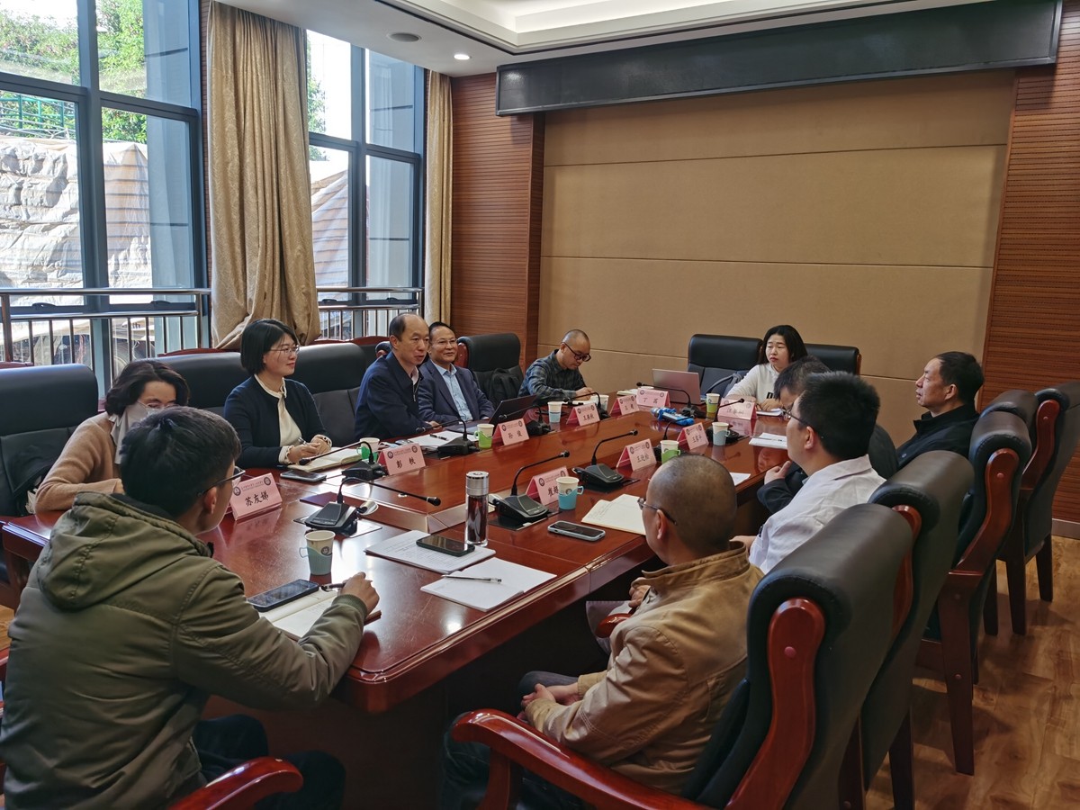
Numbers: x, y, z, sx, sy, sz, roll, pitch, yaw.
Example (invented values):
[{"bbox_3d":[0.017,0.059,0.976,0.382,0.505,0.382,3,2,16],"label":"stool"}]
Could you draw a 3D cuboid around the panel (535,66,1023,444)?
[{"bbox_3d":[1.473,-0.958,6.535,3.600,2.850,0.080,8,11,34],"label":"panel"}]

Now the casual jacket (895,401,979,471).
[{"bbox_3d":[1.619,0.249,3.568,0.480,0.620,0.540,8,11,34],"label":"casual jacket"}]

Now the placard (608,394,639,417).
[{"bbox_3d":[0.481,0.004,4.727,0.080,0.096,0.195,8,11,34],"label":"placard"}]

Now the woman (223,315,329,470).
[{"bbox_3d":[-1.076,0.290,3.675,0.640,1.280,0.480,7,11,31],"label":"woman"}]

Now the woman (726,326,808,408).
[{"bbox_3d":[1.469,0.131,5.277,0.480,1.250,0.650,10,12,41],"label":"woman"}]

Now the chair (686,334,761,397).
[{"bbox_3d":[1.167,0.091,5.964,0.640,1.110,0.750,8,11,34],"label":"chair"}]

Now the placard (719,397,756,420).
[{"bbox_3d":[1.131,0.021,4.798,0.200,0.093,0.105,8,11,34],"label":"placard"}]

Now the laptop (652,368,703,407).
[{"bbox_3d":[0.899,-0.123,5.295,0.310,0.207,0.290,7,10,29],"label":"laptop"}]

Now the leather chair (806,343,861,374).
[{"bbox_3d":[1.646,0.182,5.496,0.640,1.110,0.750,8,11,32],"label":"leather chair"}]

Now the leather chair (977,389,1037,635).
[{"bbox_3d":[1.625,0.478,3.589,0.720,1.110,0.650,8,11,34],"label":"leather chair"}]

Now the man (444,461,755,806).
[{"bbox_3d":[0.135,0.661,1.832,0.780,1.210,0.560,8,11,33],"label":"man"}]

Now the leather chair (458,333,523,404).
[{"bbox_3d":[-0.089,0.103,5.575,0.720,1.110,0.650,8,11,34],"label":"leather chair"}]

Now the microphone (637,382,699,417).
[{"bbox_3d":[0.762,-0.032,4.864,0.420,0.140,0.130,10,12,42],"label":"microphone"}]

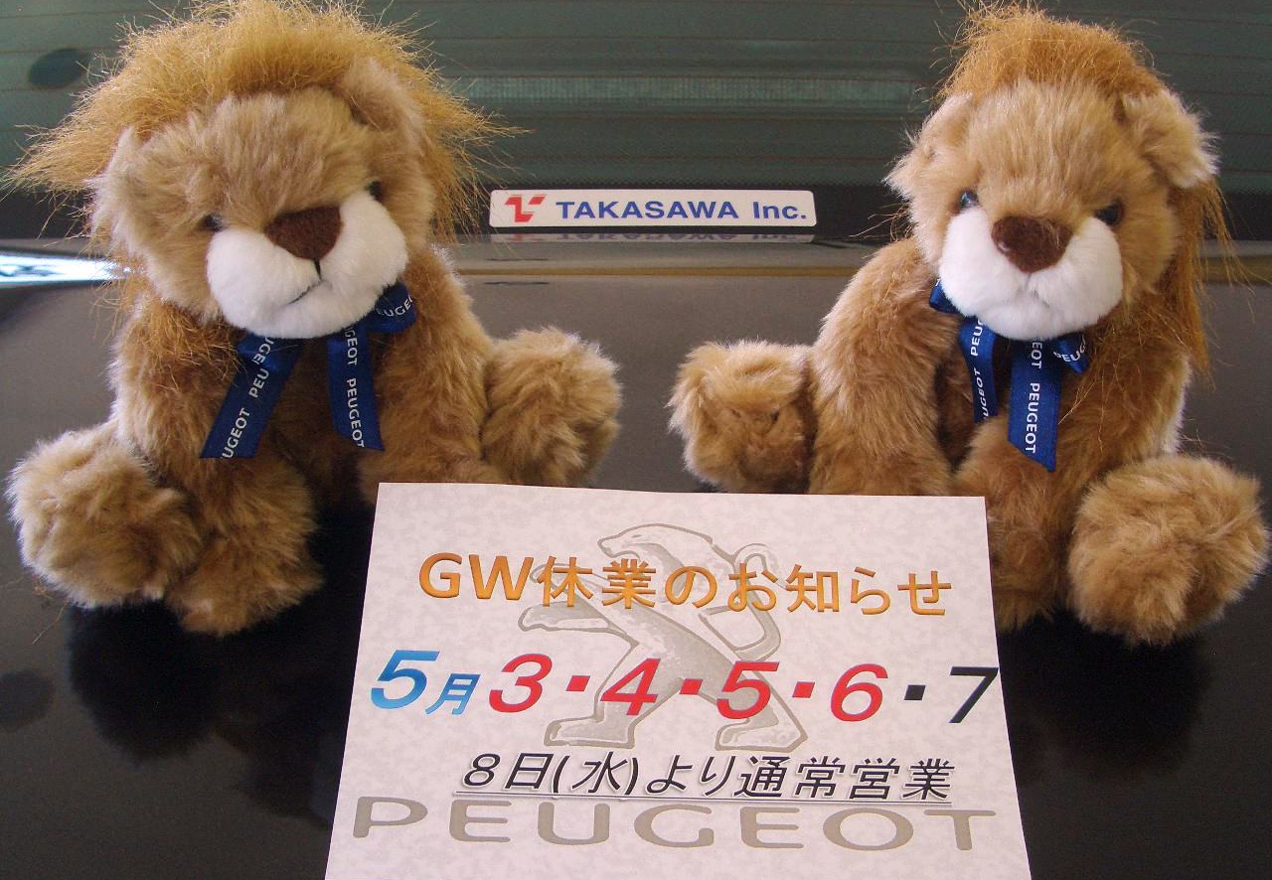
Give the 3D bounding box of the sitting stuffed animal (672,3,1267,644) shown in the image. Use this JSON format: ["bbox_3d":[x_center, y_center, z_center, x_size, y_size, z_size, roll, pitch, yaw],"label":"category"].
[{"bbox_3d":[0.118,-0.053,0.461,0.191,0.155,0.147,14,28,29],"label":"sitting stuffed animal"}]

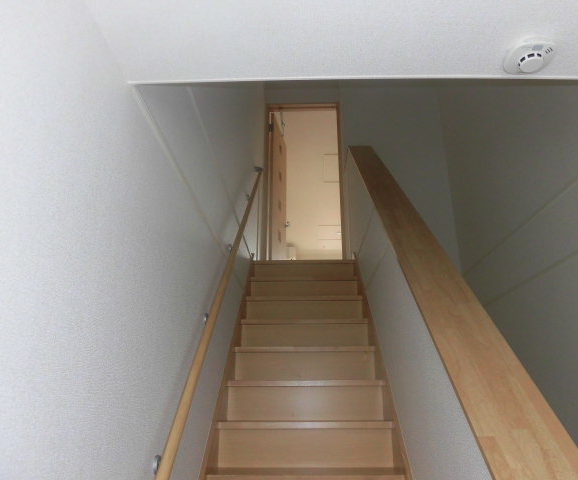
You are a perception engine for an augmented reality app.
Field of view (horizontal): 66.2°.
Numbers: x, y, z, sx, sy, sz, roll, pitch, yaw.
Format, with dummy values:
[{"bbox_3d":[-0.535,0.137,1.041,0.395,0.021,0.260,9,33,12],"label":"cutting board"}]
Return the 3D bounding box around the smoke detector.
[{"bbox_3d":[0.573,-0.420,1.050,0.115,0.034,0.115,0,-21,2],"label":"smoke detector"}]

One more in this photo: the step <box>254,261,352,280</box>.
[{"bbox_3d":[0.133,0.314,3.831,0.860,0.206,0.235,0,-21,2],"label":"step"}]

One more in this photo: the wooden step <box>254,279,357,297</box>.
[{"bbox_3d":[0.125,0.433,3.566,0.860,0.206,0.235,0,-21,2],"label":"wooden step"}]

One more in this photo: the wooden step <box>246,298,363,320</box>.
[{"bbox_3d":[0.116,0.552,3.300,0.860,0.206,0.235,0,-21,2],"label":"wooden step"}]

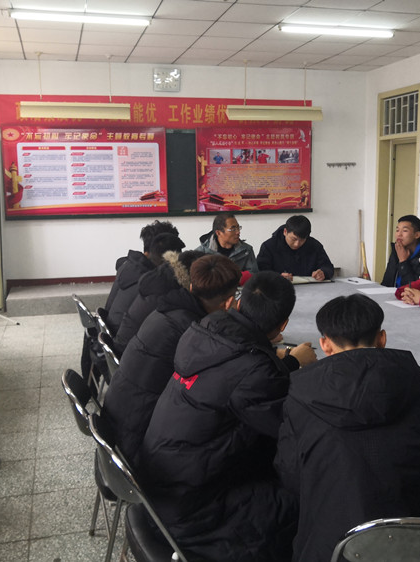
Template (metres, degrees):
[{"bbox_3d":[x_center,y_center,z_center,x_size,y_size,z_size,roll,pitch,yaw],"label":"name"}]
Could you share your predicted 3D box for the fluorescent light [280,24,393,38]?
[{"bbox_3d":[1.196,-2.352,5.498,1.190,0.080,0.085,-3,10,-14],"label":"fluorescent light"}]

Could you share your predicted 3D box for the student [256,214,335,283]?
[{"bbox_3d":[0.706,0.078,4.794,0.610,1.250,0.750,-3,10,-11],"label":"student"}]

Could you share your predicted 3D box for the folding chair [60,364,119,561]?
[{"bbox_3d":[-0.294,0.763,2.361,0.480,0.790,0.450,-5,11,-22],"label":"folding chair"}]

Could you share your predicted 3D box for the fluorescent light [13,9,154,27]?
[{"bbox_3d":[-1.120,-2.315,5.159,1.210,0.078,0.055,-3,10,-14],"label":"fluorescent light"}]

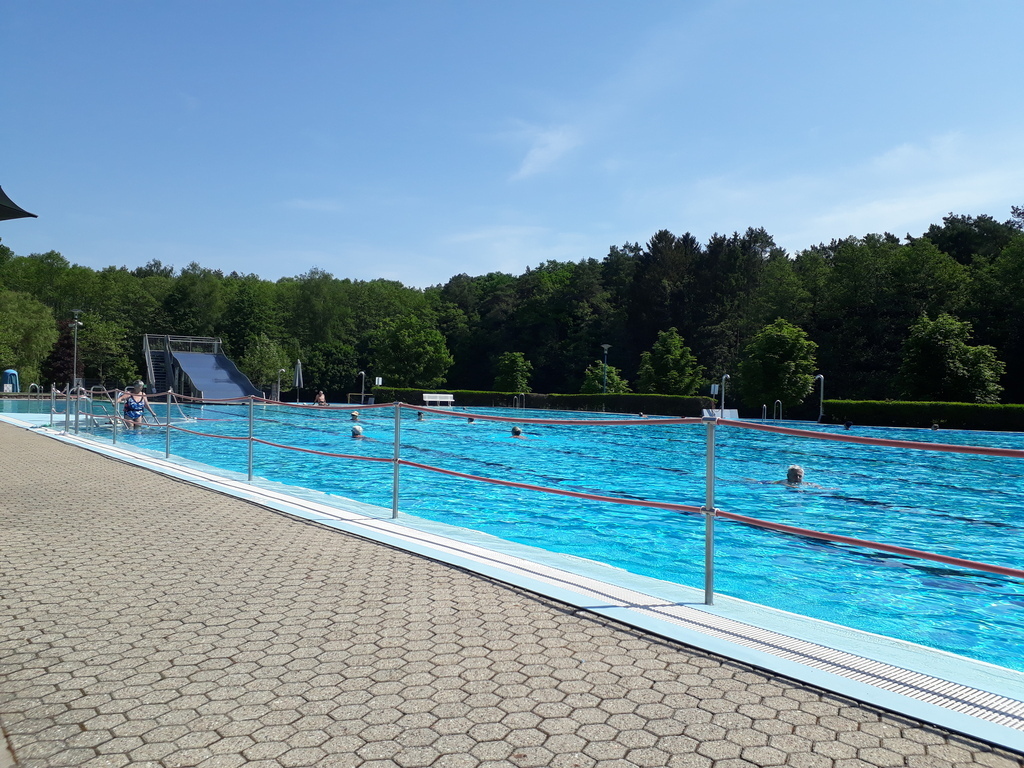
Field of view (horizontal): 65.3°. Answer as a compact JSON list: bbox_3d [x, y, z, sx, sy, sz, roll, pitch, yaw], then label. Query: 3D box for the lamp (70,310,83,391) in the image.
[{"bbox_3d":[-27.872,-2.112,50.967,0.650,5.164,0.650,2,-1,-29],"label":"lamp"}]

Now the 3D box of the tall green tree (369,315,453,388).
[{"bbox_3d":[-8.863,-2.145,68.950,6.967,7.722,6.967,1,-1,-7],"label":"tall green tree"}]

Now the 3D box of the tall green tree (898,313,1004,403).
[{"bbox_3d":[21.536,-0.718,39.226,5.002,5.596,5.002,1,-1,29],"label":"tall green tree"}]

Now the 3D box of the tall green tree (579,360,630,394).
[{"bbox_3d":[6.684,0.124,58.082,3.632,3.669,3.632,1,-1,7],"label":"tall green tree"}]

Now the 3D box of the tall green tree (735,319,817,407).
[{"bbox_3d":[15.514,-0.908,46.849,4.621,5.877,4.621,1,-1,18],"label":"tall green tree"}]

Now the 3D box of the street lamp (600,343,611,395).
[{"bbox_3d":[6.293,-0.392,54.202,0.650,4.582,0.650,1,-1,7],"label":"street lamp"}]

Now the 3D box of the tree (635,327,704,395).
[{"bbox_3d":[10.442,-0.925,53.275,4.486,5.828,4.486,1,-1,11],"label":"tree"}]

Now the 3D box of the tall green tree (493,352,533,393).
[{"bbox_3d":[-0.014,-0.362,66.548,3.201,4.530,3.201,1,-1,0],"label":"tall green tree"}]

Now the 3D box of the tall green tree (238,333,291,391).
[{"bbox_3d":[-18.034,-1.245,57.968,3.625,4.992,3.625,2,-1,-17],"label":"tall green tree"}]

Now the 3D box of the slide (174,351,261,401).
[{"bbox_3d":[-19.114,-0.456,51.668,3.600,3.300,7.200,2,-1,-38],"label":"slide"}]

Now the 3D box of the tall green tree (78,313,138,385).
[{"bbox_3d":[-30.891,-2.444,60.961,4.399,6.036,4.399,2,-1,-27],"label":"tall green tree"}]

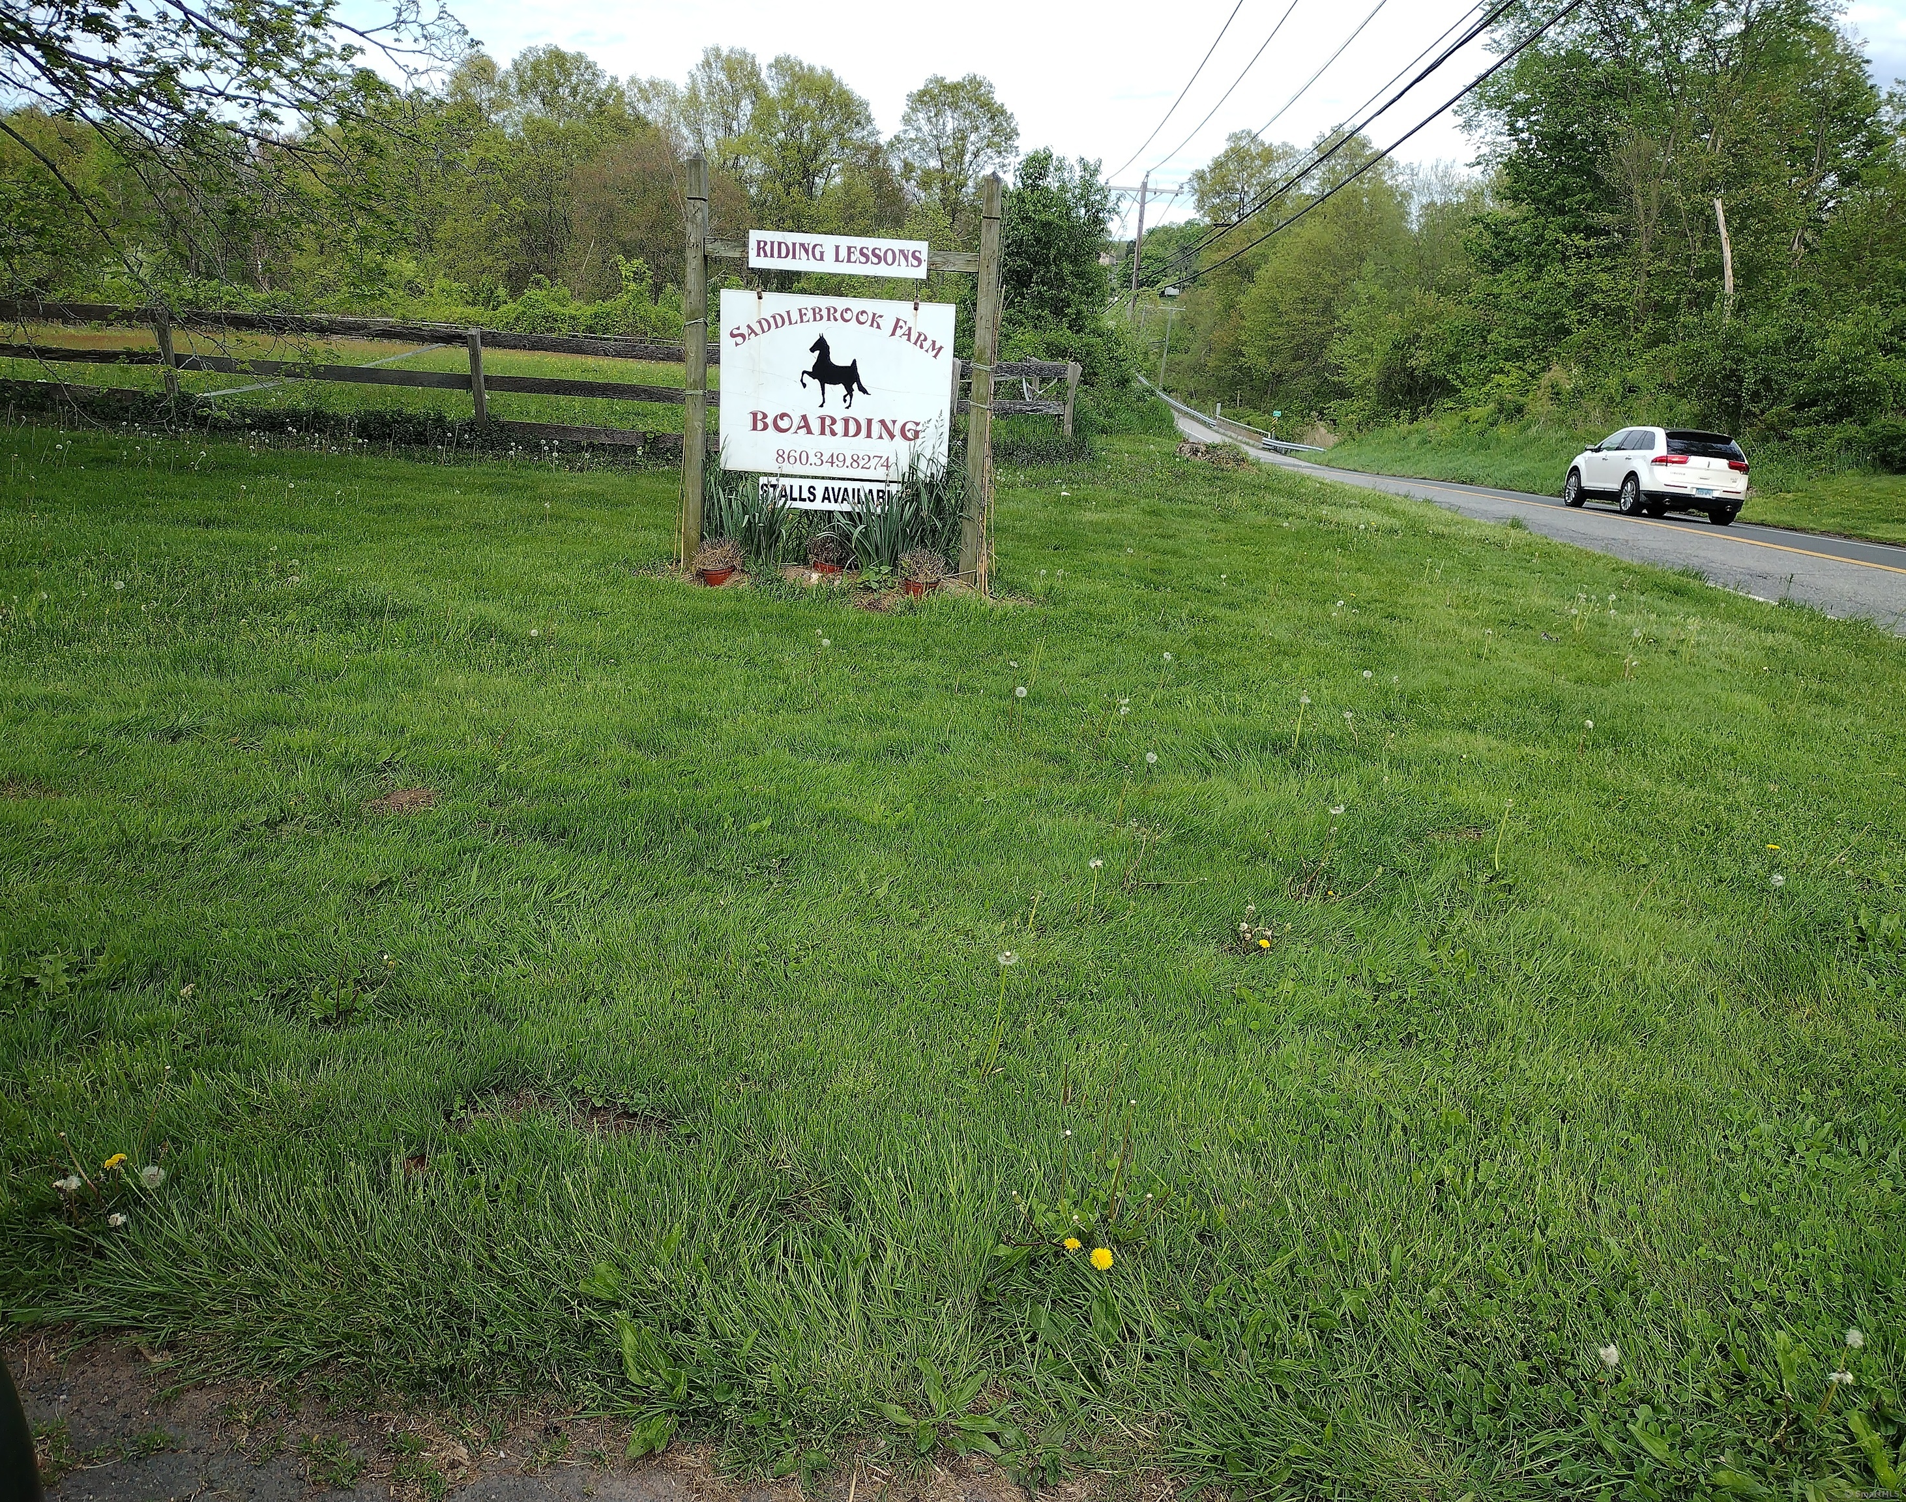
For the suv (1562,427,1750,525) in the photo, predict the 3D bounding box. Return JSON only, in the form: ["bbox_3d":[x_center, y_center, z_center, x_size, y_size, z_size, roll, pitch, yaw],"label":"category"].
[{"bbox_3d":[13.550,-5.410,30.250,1.950,1.700,4.700,5,13,0],"label":"suv"}]

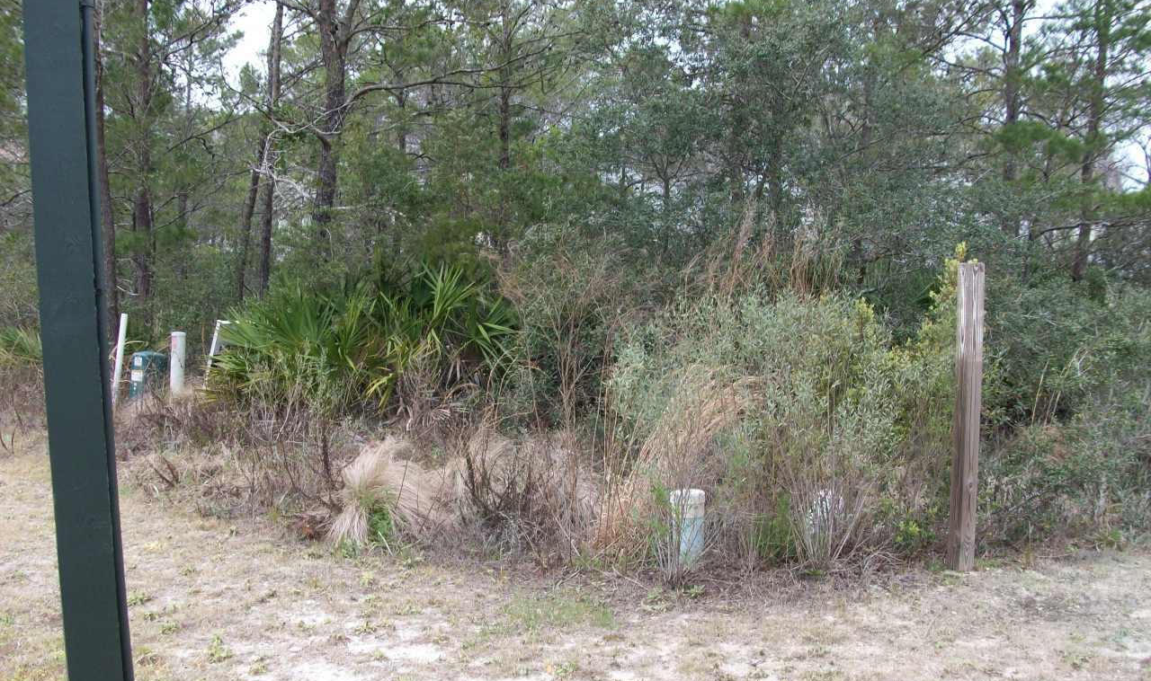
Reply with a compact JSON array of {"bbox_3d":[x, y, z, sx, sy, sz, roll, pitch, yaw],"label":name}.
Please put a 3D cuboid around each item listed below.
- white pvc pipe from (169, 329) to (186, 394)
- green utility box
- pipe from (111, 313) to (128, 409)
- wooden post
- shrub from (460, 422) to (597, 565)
[{"bbox_3d":[-3.641,0.236,10.365,0.118,0.633,0.118,4,6,0],"label":"white pvc pipe"},{"bbox_3d":[-3.966,0.334,10.474,0.200,0.480,0.260,3,7,29],"label":"green utility box"},{"bbox_3d":[-4.177,0.196,10.352,0.056,0.890,0.056,9,6,0],"label":"pipe"},{"bbox_3d":[1.874,0.377,5.418,0.089,1.490,0.089,-3,7,-19],"label":"wooden post"},{"bbox_3d":[-0.246,0.777,5.900,0.680,0.670,0.580,-1,6,0],"label":"shrub"}]

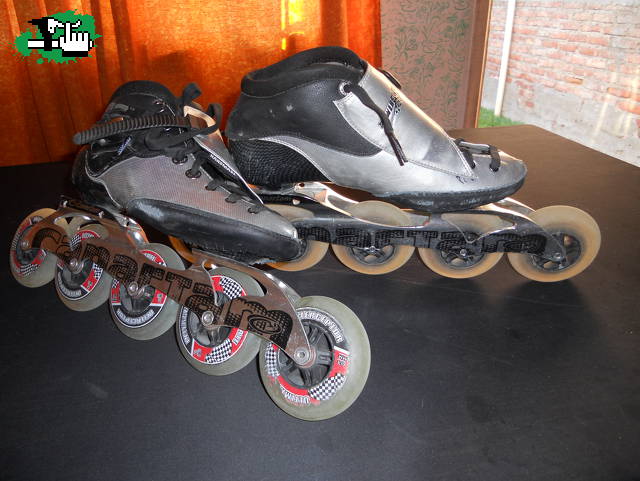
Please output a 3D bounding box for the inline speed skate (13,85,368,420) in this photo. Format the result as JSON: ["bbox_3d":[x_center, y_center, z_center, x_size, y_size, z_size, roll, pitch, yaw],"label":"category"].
[{"bbox_3d":[-0.123,-0.026,0.429,0.418,0.227,0.110,14,-6,31],"label":"inline speed skate"}]

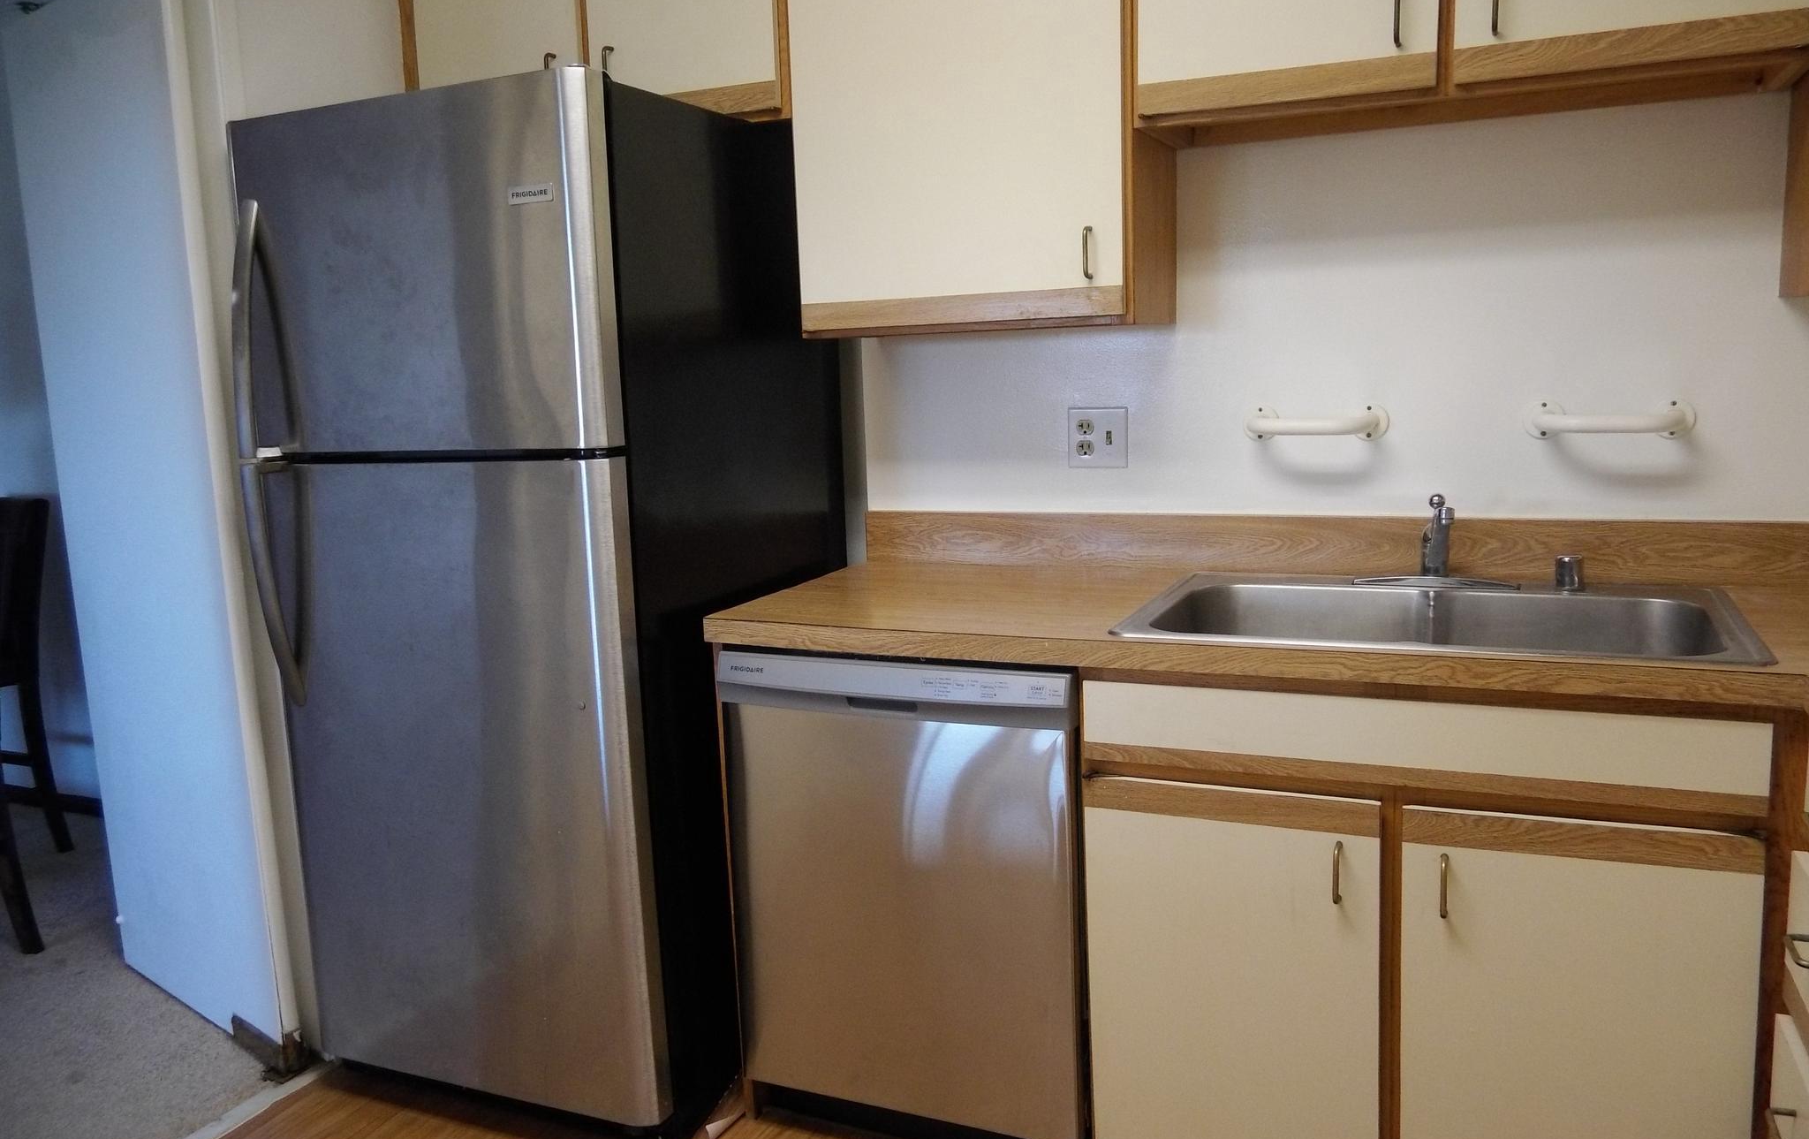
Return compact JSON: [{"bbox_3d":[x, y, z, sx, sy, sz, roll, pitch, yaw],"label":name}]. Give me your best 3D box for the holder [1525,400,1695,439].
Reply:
[{"bbox_3d":[1.114,-0.234,2.062,0.244,0.062,0.075,2,10,25],"label":"holder"}]

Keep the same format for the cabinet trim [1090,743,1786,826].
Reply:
[{"bbox_3d":[0.654,0.282,1.749,0.851,0.042,0.022,2,10,25],"label":"cabinet trim"}]

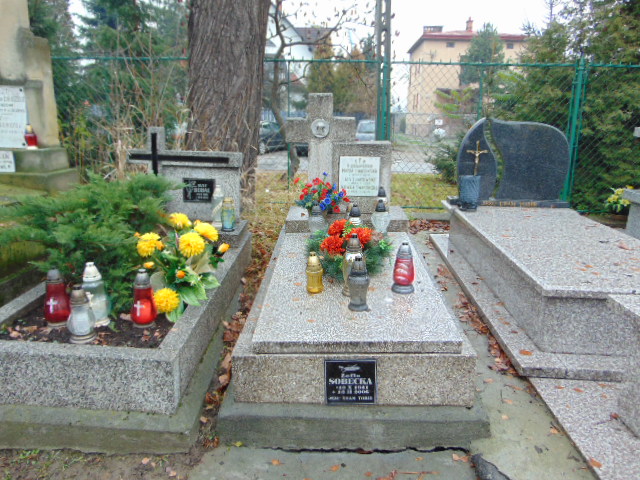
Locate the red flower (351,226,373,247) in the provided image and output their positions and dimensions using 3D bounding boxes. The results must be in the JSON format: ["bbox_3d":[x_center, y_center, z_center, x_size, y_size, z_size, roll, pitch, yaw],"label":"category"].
[{"bbox_3d":[0.247,-0.021,2.750,0.125,0.115,0.120,1,17,1],"label":"red flower"}]

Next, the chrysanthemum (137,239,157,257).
[{"bbox_3d":[-0.856,0.037,2.280,0.097,0.085,0.090,1,17,1],"label":"chrysanthemum"}]

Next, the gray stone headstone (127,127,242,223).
[{"bbox_3d":[-0.985,-0.489,3.494,0.837,0.719,0.138,1,17,1],"label":"gray stone headstone"}]

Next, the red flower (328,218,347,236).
[{"bbox_3d":[0.107,-0.076,2.830,0.110,0.105,0.110,1,17,1],"label":"red flower"}]

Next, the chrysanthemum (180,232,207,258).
[{"bbox_3d":[-0.615,0.022,2.230,0.122,0.105,0.112,1,17,1],"label":"chrysanthemum"}]

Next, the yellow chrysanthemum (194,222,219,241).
[{"bbox_3d":[-0.560,-0.042,2.280,0.108,0.085,0.100,1,17,1],"label":"yellow chrysanthemum"}]

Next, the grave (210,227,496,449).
[{"bbox_3d":[0.158,0.420,2.688,1.113,0.453,1.655,1,17,1],"label":"grave"}]

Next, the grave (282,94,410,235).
[{"bbox_3d":[0.207,-0.575,3.421,0.896,0.985,0.374,1,17,1],"label":"grave"}]

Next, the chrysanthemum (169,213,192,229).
[{"bbox_3d":[-0.709,-0.099,2.350,0.110,0.080,0.100,1,17,1],"label":"chrysanthemum"}]

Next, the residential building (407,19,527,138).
[{"bbox_3d":[13.503,-14.590,42.557,10.000,9.600,10.500,1,17,2],"label":"residential building"}]

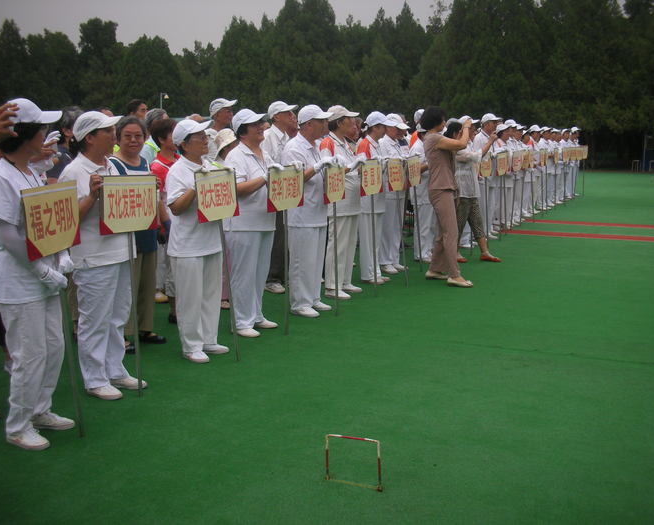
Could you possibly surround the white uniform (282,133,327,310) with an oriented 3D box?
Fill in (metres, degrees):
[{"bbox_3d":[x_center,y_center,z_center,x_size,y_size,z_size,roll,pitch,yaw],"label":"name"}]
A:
[{"bbox_3d":[-0.169,-0.348,5.827,0.340,1.421,0.480,5,11,26],"label":"white uniform"}]

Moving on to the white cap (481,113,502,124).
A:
[{"bbox_3d":[2.290,-2.005,9.853,0.280,0.150,0.190,4,11,28],"label":"white cap"}]

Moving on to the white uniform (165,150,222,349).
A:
[{"bbox_3d":[-0.849,-0.053,4.638,0.330,1.270,0.460,5,11,25],"label":"white uniform"}]

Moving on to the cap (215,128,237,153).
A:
[{"bbox_3d":[-0.823,-1.015,5.914,0.270,0.180,0.260,-12,4,1],"label":"cap"}]

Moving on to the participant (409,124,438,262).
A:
[{"bbox_3d":[1.137,-0.745,8.191,0.380,1.390,0.500,4,11,30],"label":"participant"}]

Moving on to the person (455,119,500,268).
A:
[{"bbox_3d":[1.705,-0.809,8.052,0.550,1.623,0.480,1,10,8],"label":"person"}]

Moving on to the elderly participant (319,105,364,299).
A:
[{"bbox_3d":[0.145,-0.549,6.427,0.380,1.703,0.480,5,11,26],"label":"elderly participant"}]

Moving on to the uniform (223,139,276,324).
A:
[{"bbox_3d":[-0.583,-0.191,5.263,0.370,1.370,0.500,3,11,27],"label":"uniform"}]

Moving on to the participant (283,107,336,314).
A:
[{"bbox_3d":[-0.146,-0.431,5.830,0.450,1.690,0.520,4,11,30],"label":"participant"}]

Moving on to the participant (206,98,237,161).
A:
[{"bbox_3d":[-0.917,-0.581,6.495,0.400,1.800,0.520,4,11,28],"label":"participant"}]

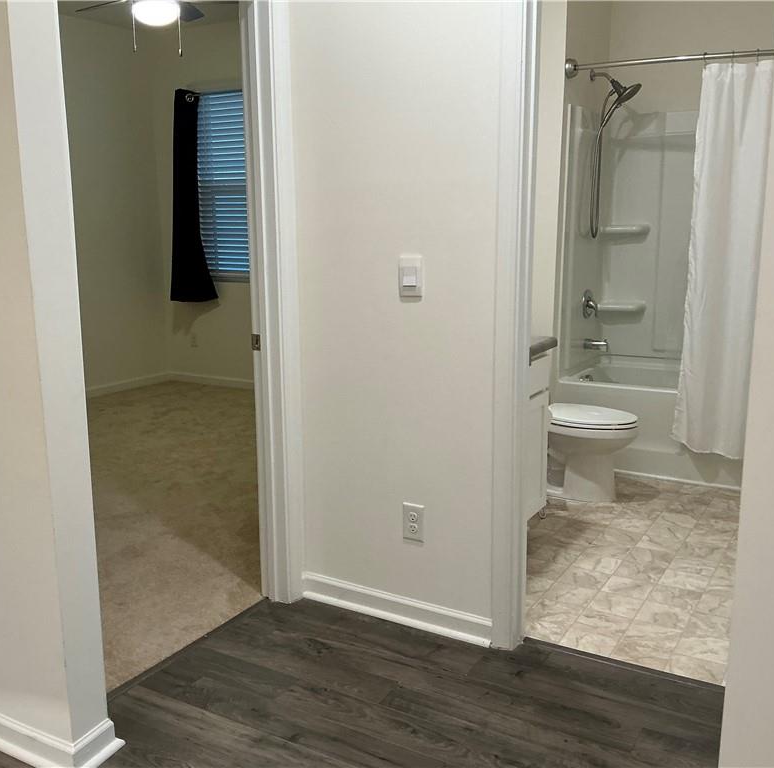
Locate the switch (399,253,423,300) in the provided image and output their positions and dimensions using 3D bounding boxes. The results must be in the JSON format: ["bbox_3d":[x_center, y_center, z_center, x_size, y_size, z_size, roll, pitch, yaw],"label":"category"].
[{"bbox_3d":[0.072,-0.329,2.533,0.081,0.125,0.014,6,13,30],"label":"switch"}]

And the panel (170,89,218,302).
[{"bbox_3d":[-1.520,-1.425,6.342,0.457,1.592,0.120,6,13,30],"label":"panel"}]

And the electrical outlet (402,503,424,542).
[{"bbox_3d":[0.087,0.449,2.682,0.078,0.123,0.010,6,13,30],"label":"electrical outlet"}]

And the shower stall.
[{"bbox_3d":[1.768,-0.489,4.328,1.524,1.888,0.785,6,13,30],"label":"shower stall"}]

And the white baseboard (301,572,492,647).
[{"bbox_3d":[0.010,0.746,2.777,0.715,0.084,0.028,6,13,30],"label":"white baseboard"}]

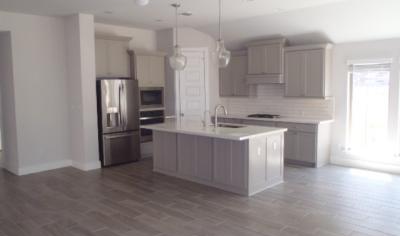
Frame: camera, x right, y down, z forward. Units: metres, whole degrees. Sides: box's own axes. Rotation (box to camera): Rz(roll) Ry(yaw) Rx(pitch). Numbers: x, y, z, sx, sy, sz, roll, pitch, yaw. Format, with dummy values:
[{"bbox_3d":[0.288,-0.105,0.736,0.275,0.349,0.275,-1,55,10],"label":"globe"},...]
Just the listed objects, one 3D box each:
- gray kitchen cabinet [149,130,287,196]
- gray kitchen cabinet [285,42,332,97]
[{"bbox_3d":[0.250,0.640,5.947,2.288,0.872,1.025,4,7,43],"label":"gray kitchen cabinet"},{"bbox_3d":[2.297,-0.963,6.888,0.930,1.075,0.355,4,7,43],"label":"gray kitchen cabinet"}]

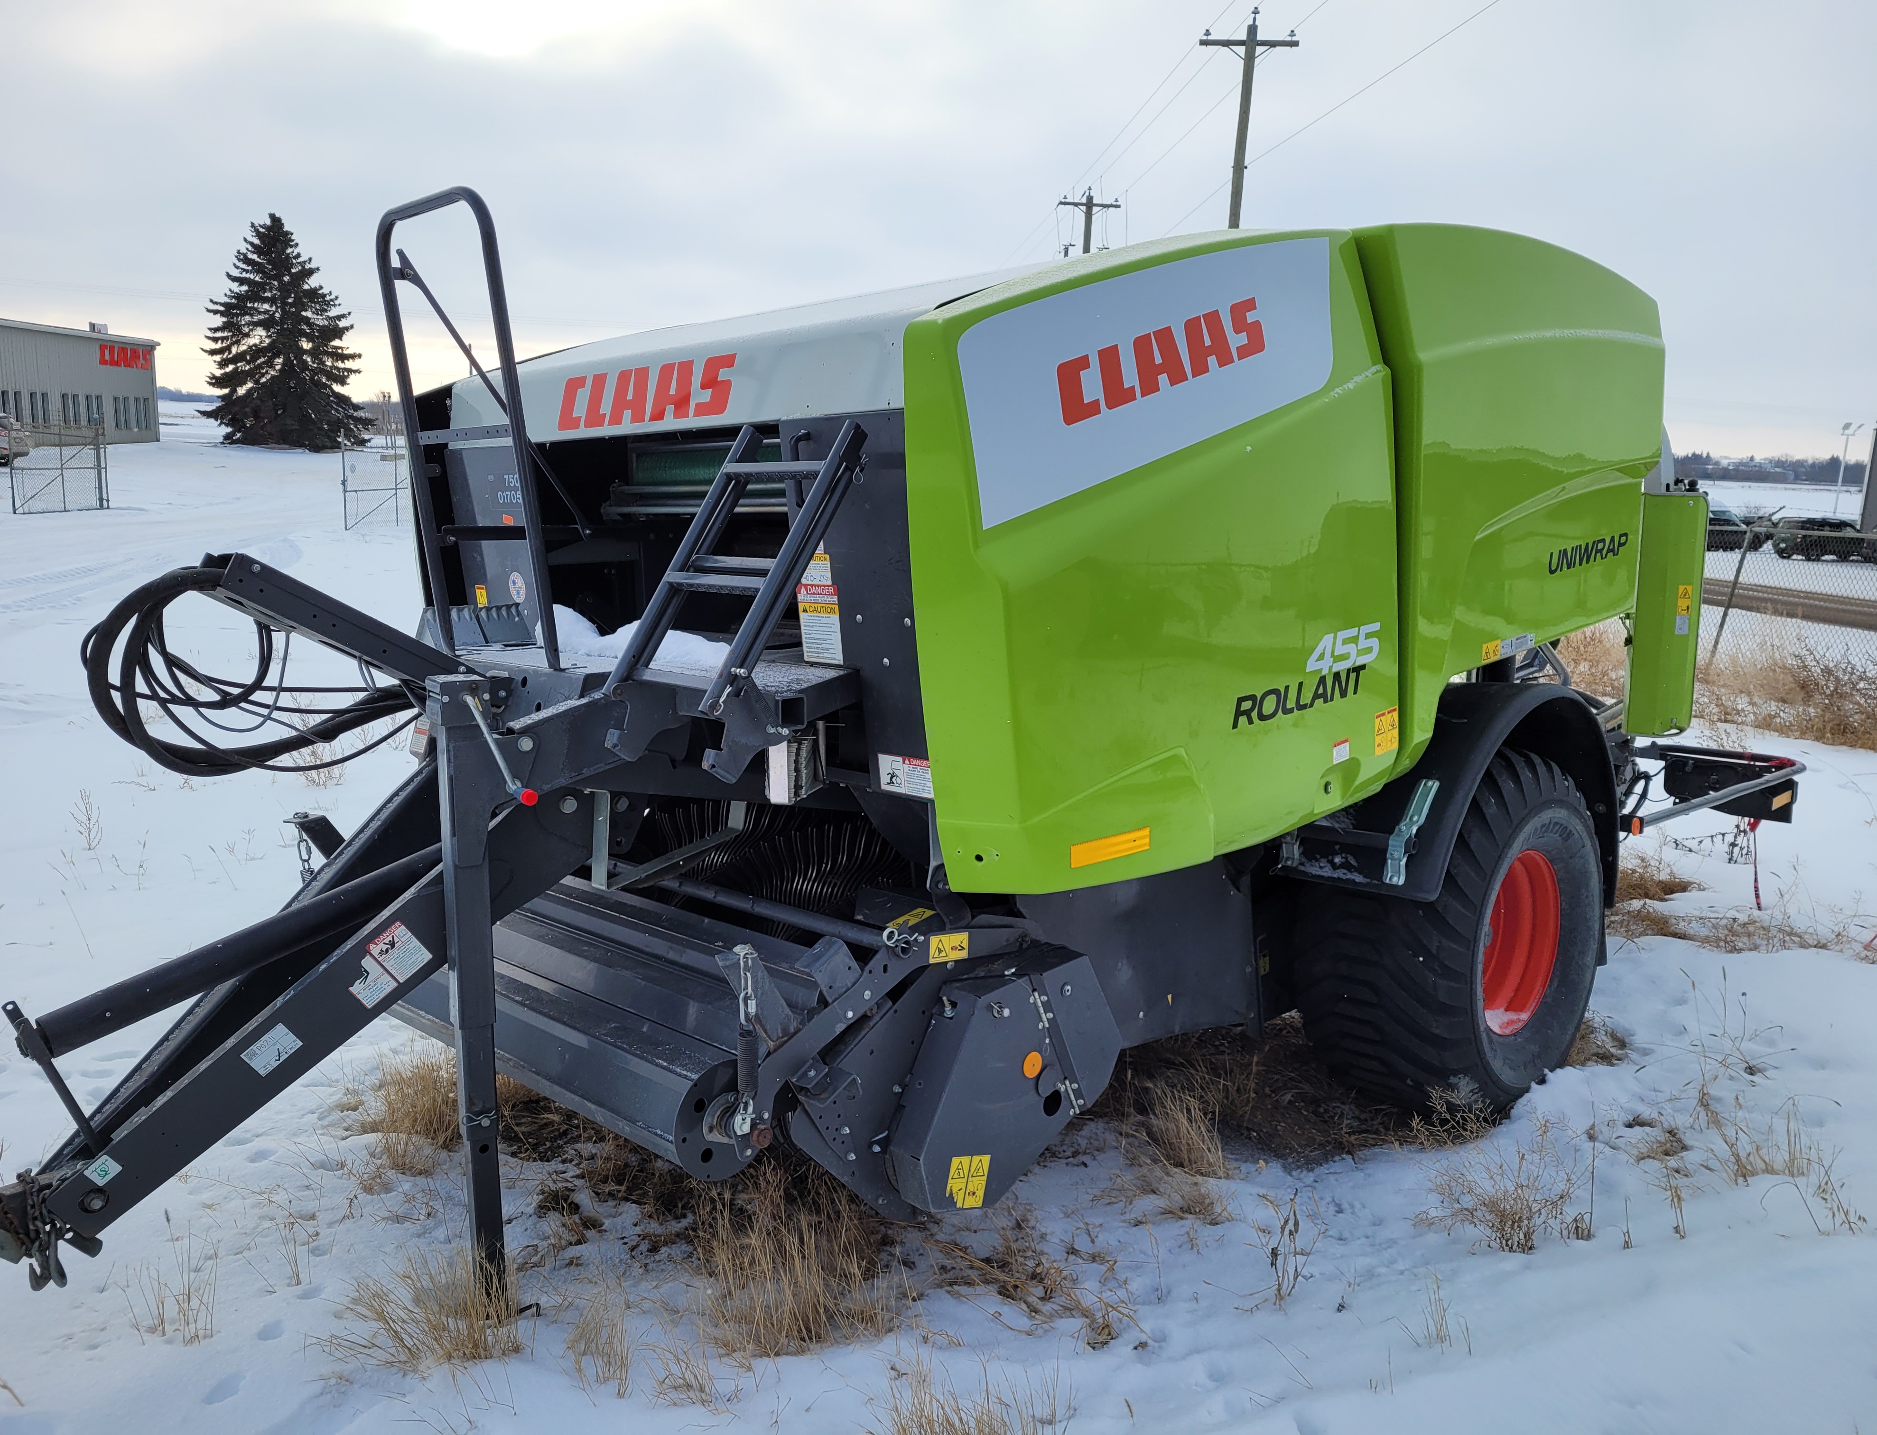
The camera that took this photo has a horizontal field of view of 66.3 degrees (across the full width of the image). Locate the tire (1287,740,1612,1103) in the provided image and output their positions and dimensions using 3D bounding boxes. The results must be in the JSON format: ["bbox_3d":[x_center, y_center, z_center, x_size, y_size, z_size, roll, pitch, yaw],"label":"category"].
[{"bbox_3d":[1.710,0.696,4.776,1.180,1.180,0.600,-9,10,-43],"label":"tire"}]

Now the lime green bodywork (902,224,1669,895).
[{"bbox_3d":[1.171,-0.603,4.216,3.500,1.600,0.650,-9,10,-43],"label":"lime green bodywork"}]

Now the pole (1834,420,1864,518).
[{"bbox_3d":[60.237,-15.936,95.706,1.500,7.500,0.700,9,13,30],"label":"pole"}]

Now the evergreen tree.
[{"bbox_3d":[-32.765,-19.284,72.000,8.300,11.700,8.300,-2,12,-24],"label":"evergreen tree"}]

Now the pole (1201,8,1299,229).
[{"bbox_3d":[6.828,-10.057,33.648,2.350,12.200,0.350,3,11,2],"label":"pole"}]

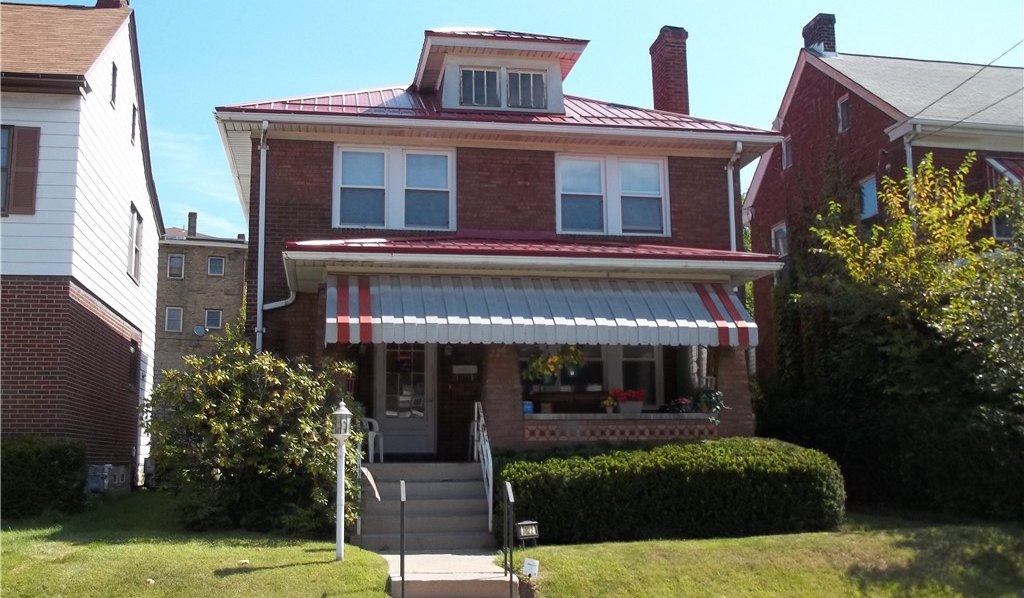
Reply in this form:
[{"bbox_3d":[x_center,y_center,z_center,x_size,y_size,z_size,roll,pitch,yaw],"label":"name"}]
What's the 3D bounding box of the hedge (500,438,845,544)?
[{"bbox_3d":[1.934,2.325,12.040,4.030,1.130,1.400,1,-9,-11],"label":"hedge"}]

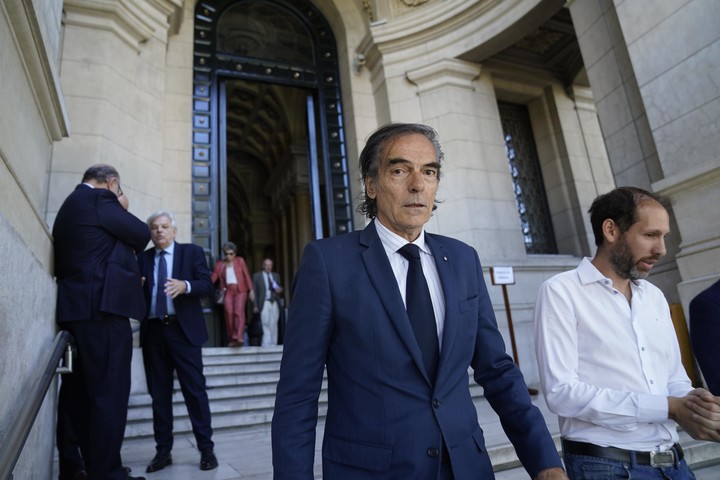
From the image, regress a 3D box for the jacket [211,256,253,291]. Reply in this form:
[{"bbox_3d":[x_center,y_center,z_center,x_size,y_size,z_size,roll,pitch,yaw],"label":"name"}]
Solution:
[{"bbox_3d":[-2.021,0.543,7.550,0.640,0.560,0.320,0,-17,-16],"label":"jacket"}]

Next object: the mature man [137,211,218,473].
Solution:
[{"bbox_3d":[-1.242,0.620,3.250,0.580,1.700,0.420,-6,-16,3],"label":"mature man"}]

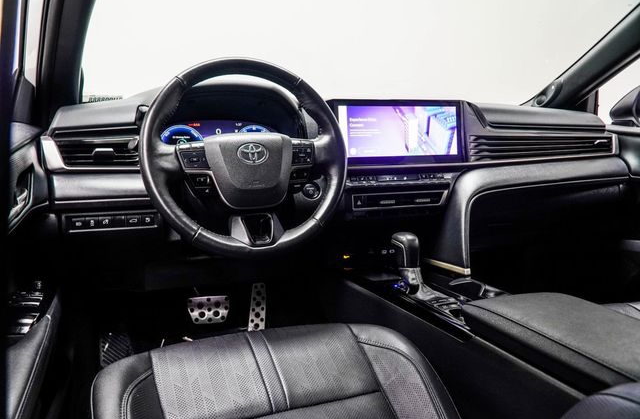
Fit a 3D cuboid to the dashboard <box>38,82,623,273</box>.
[{"bbox_3d":[0.135,-0.093,1.252,1.450,0.430,0.450,-4,11,-19],"label":"dashboard"}]

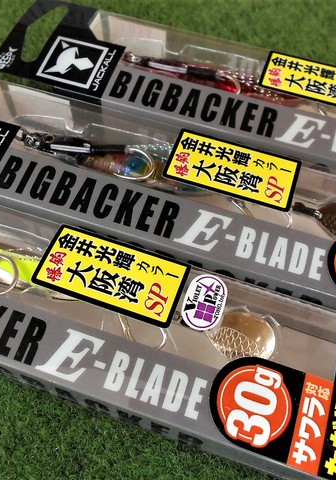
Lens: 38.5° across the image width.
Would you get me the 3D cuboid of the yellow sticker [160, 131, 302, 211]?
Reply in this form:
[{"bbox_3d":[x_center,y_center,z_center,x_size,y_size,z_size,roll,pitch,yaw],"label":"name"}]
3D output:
[{"bbox_3d":[0.020,-0.022,0.150,0.040,0.001,0.020,17,62,9],"label":"yellow sticker"}]

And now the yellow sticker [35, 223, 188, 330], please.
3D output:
[{"bbox_3d":[-0.015,0.009,0.133,0.040,0.001,0.020,17,62,9],"label":"yellow sticker"}]

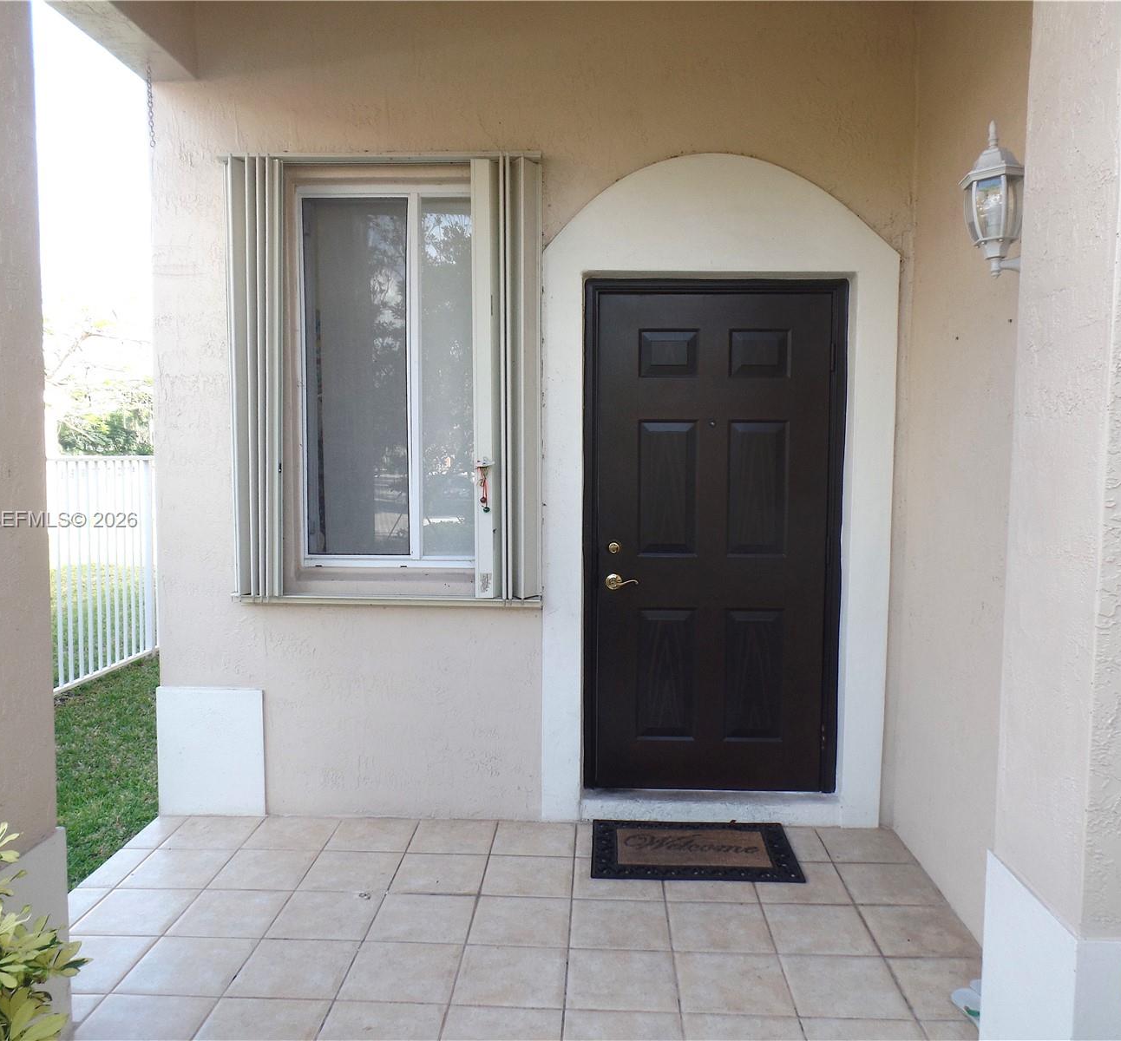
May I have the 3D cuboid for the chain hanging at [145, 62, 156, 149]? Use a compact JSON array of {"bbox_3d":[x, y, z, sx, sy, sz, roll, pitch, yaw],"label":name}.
[{"bbox_3d":[-1.507,-1.525,3.393,0.027,0.303,0.025,1,4,2],"label":"chain hanging"}]

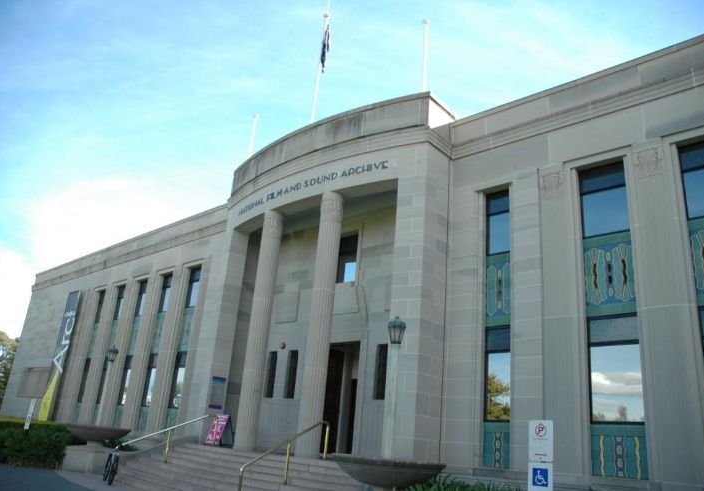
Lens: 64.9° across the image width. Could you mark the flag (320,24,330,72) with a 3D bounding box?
[{"bbox_3d":[-1.067,-7.902,22.156,0.336,2.342,0.285,-13,-27,40],"label":"flag"}]

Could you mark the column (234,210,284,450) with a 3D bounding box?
[{"bbox_3d":[-2.914,2.435,17.760,0.720,7.750,0.720,-13,-27,40],"label":"column"}]

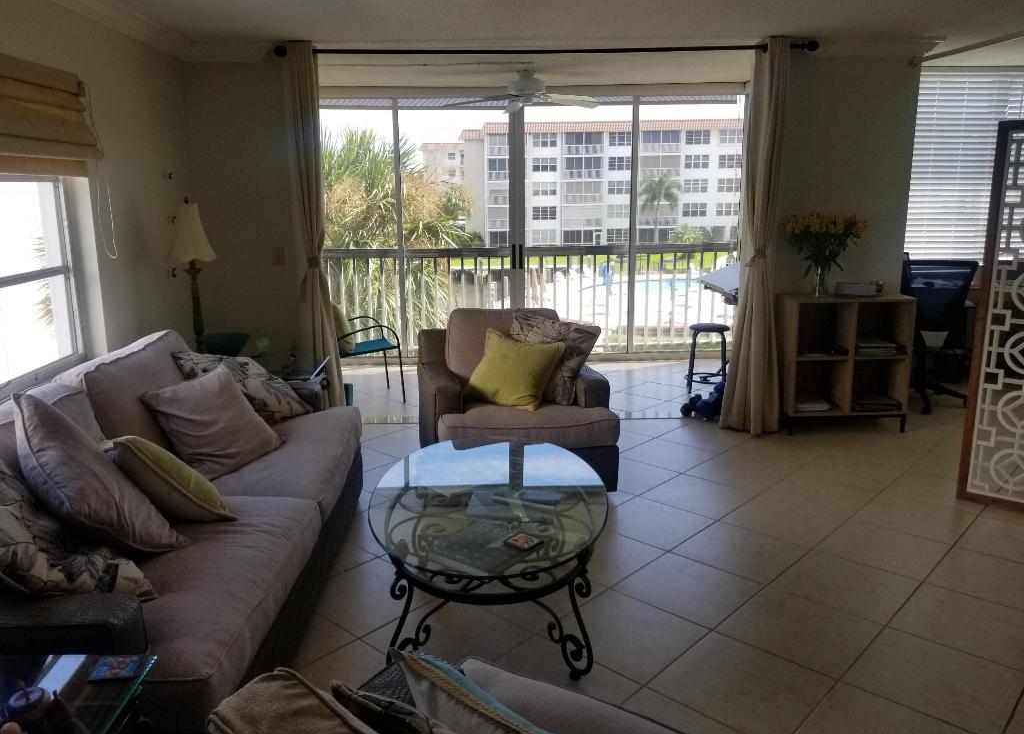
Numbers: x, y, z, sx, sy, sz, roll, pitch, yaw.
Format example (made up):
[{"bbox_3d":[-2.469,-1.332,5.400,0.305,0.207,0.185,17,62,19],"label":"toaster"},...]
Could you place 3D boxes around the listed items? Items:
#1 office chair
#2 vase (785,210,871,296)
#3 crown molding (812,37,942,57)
[{"bbox_3d":[3.043,-0.232,5.598,0.640,1.080,0.640,0,12,2],"label":"office chair"},{"bbox_3d":[2.031,-0.729,5.009,0.560,0.560,0.450,0,12,0],"label":"vase"},{"bbox_3d":[2.267,-1.983,4.809,0.830,0.120,0.110,0,12,0],"label":"crown molding"}]

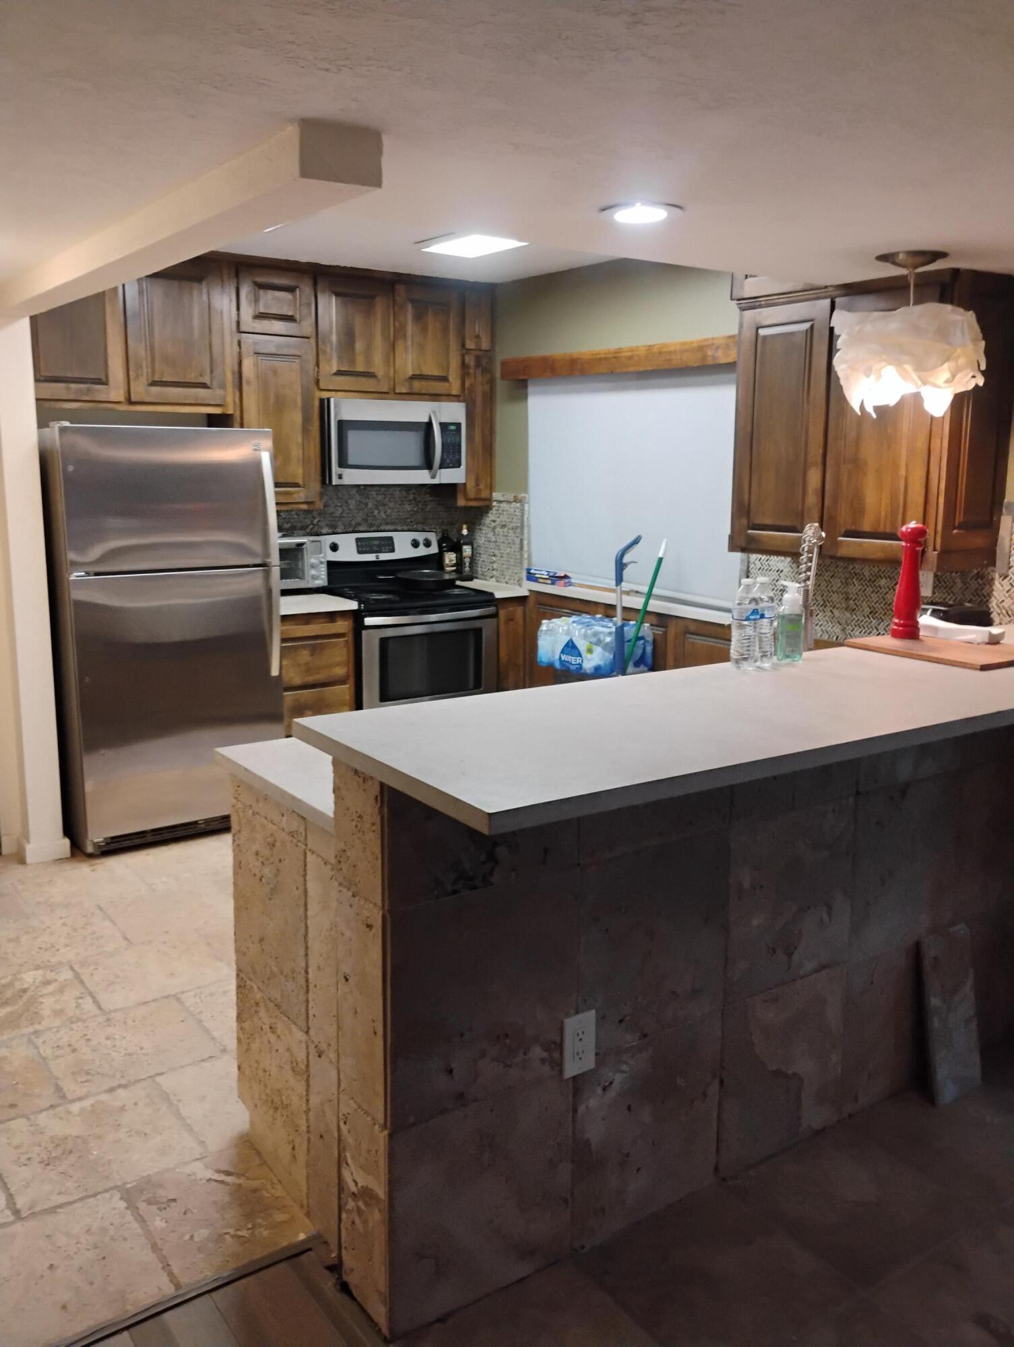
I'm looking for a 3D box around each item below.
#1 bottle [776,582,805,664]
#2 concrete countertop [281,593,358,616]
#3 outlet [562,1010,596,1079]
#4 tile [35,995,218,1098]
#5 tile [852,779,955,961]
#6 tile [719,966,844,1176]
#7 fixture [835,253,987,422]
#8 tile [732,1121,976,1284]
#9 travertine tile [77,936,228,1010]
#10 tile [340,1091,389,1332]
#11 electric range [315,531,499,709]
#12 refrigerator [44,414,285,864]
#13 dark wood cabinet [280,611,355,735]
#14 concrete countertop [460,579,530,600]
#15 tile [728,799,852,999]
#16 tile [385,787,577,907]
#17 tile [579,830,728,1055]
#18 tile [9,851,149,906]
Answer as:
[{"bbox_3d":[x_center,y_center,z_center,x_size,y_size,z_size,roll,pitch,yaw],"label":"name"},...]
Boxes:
[{"bbox_3d":[0.718,-0.135,2.767,0.070,0.192,0.068,-5,11,-28],"label":"bottle"},{"bbox_3d":[-1.071,-0.333,5.198,0.475,0.032,0.625,-7,12,-34],"label":"concrete countertop"},{"bbox_3d":[0.139,0.712,2.100,0.079,0.123,0.008,-7,12,-34],"label":"outlet"},{"bbox_3d":[-1.022,1.006,2.933,0.395,0.014,0.375,-7,12,-34],"label":"tile"},{"bbox_3d":[0.963,0.463,2.679,0.405,0.413,0.015,-7,13,-34],"label":"tile"},{"bbox_3d":[0.636,0.911,2.540,0.413,0.421,0.015,-7,13,-34],"label":"tile"},{"bbox_3d":[1.063,-0.897,2.905,0.406,0.396,0.406,-7,13,-34],"label":"fixture"},{"bbox_3d":[0.762,1.163,2.410,0.413,0.015,0.409,-7,13,-34],"label":"tile"},{"bbox_3d":[-1.096,0.927,3.389,0.404,0.015,0.396,-7,13,-34],"label":"travertine tile"},{"bbox_3d":[-0.258,0.979,2.000,0.014,0.395,0.185,-7,12,-34],"label":"tile"},{"bbox_3d":[-0.527,-0.080,5.550,0.762,1.200,0.700,-7,12,-34],"label":"electric range"},{"bbox_3d":[-1.526,-0.180,4.711,0.832,1.685,0.820,-7,12,-34],"label":"refrigerator"},{"bbox_3d":[-1.040,0.115,5.224,0.390,0.880,0.600,-7,13,-34],"label":"dark wood cabinet"},{"bbox_3d":[-0.138,-0.446,5.780,0.240,0.035,0.610,-7,13,-34],"label":"concrete countertop"},{"bbox_3d":[0.619,0.496,2.414,0.403,0.397,0.018,-7,13,-34],"label":"tile"},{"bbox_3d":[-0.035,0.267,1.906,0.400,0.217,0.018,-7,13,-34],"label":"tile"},{"bbox_3d":[0.292,0.536,2.191,0.405,0.402,0.018,-7,13,-34],"label":"tile"},{"bbox_3d":[-1.570,0.782,4.002,0.402,0.018,0.402,-7,13,-34],"label":"tile"}]

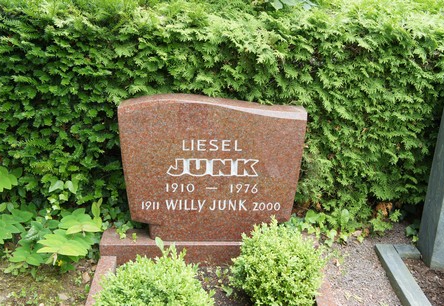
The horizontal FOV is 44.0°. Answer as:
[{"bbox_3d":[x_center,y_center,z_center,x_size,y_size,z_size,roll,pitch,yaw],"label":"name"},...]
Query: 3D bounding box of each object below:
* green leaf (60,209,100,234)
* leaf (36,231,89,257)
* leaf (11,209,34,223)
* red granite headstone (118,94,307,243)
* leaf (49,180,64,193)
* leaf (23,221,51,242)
[{"bbox_3d":[-0.661,0.320,2.565,0.165,0.066,0.122,0,27,0],"label":"green leaf"},{"bbox_3d":[-0.726,0.412,2.499,0.211,0.056,0.132,0,27,0],"label":"leaf"},{"bbox_3d":[-0.940,0.294,2.585,0.099,0.038,0.070,0,27,0],"label":"leaf"},{"bbox_3d":[-0.038,0.070,2.422,0.765,0.695,0.120,0,27,0],"label":"red granite headstone"},{"bbox_3d":[-0.782,0.158,2.595,0.064,0.047,0.028,0,27,0],"label":"leaf"},{"bbox_3d":[-0.859,0.363,2.542,0.113,0.056,0.085,0,27,0],"label":"leaf"}]

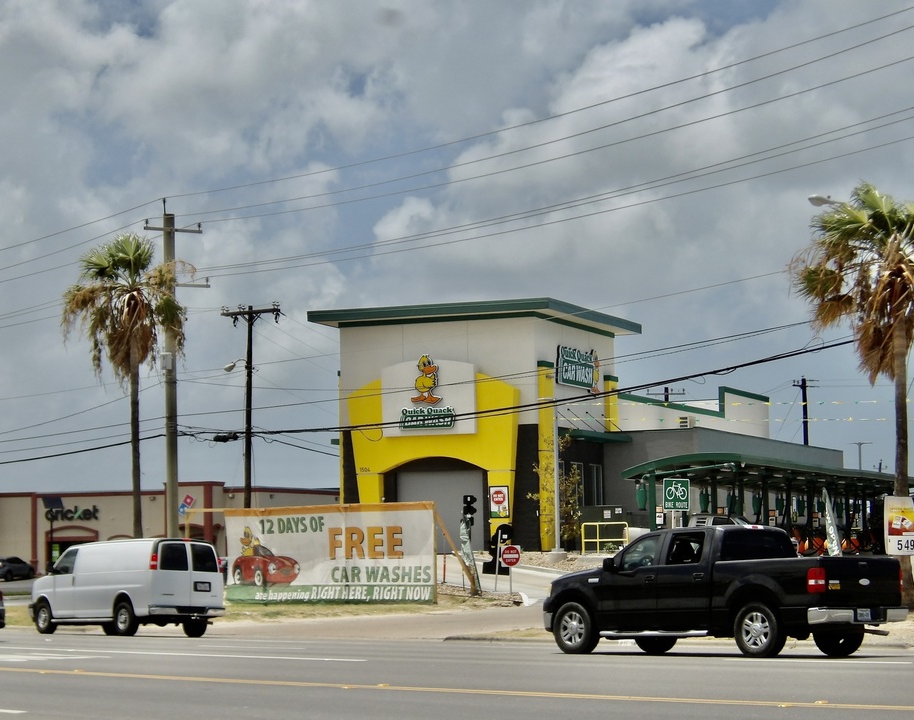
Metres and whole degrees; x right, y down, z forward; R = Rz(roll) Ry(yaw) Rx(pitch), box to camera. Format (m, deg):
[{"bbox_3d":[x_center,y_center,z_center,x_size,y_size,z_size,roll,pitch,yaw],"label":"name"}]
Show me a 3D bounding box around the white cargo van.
[{"bbox_3d":[-7.574,5.195,54.861,2.000,2.120,5.750,5,-8,-39],"label":"white cargo van"}]

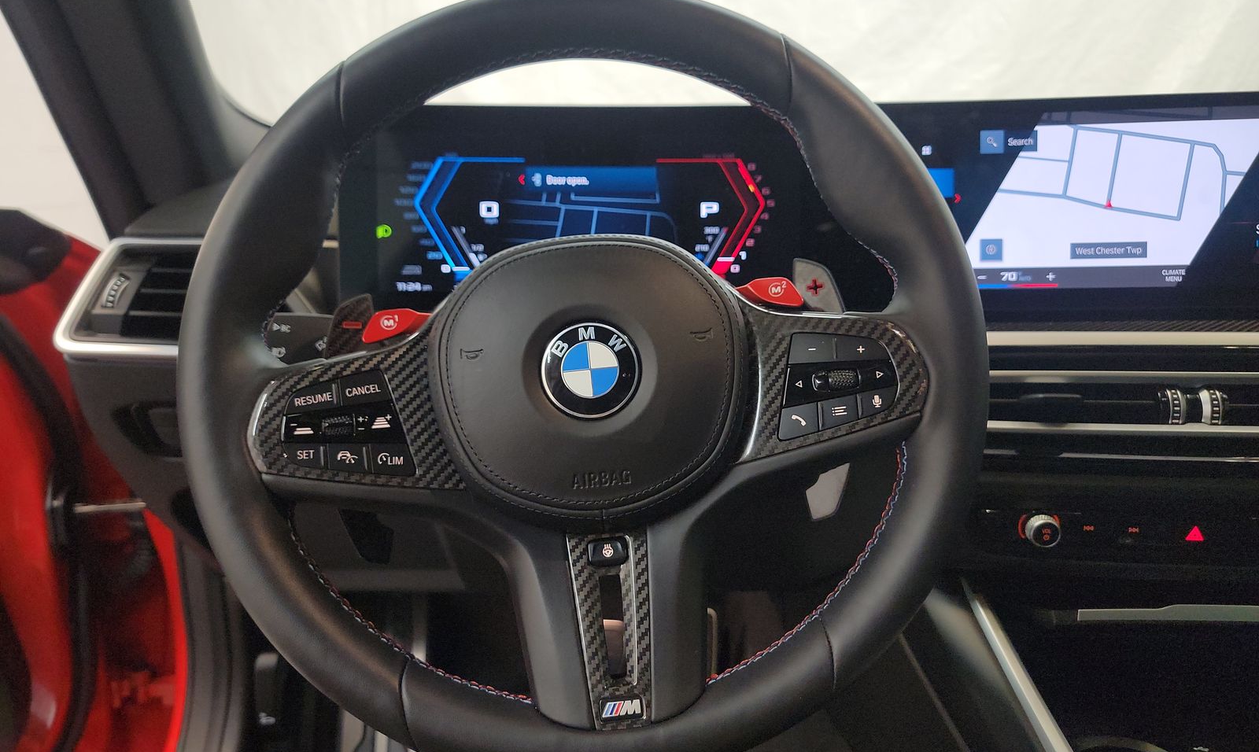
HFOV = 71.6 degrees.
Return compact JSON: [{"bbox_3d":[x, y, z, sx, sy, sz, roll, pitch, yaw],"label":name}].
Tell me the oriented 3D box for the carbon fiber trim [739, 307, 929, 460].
[{"bbox_3d":[0.093,0.002,0.414,0.092,0.071,0.025,-5,-9,-2],"label":"carbon fiber trim"}]

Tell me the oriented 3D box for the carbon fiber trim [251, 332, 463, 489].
[{"bbox_3d":[-0.125,0.020,0.407,0.094,0.071,0.025,-5,-9,-2],"label":"carbon fiber trim"}]

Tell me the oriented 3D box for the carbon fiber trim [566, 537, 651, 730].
[{"bbox_3d":[-0.007,0.112,0.387,0.035,0.083,0.016,-5,-9,-2],"label":"carbon fiber trim"}]

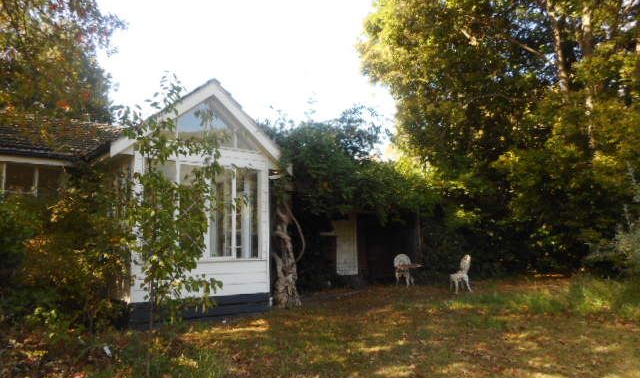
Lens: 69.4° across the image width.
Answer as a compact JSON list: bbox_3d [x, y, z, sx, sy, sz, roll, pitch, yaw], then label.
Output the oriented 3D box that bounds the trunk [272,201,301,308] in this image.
[{"bbox_3d":[-0.634,1.231,8.750,0.500,2.000,0.450,-1,-9,-4],"label":"trunk"}]

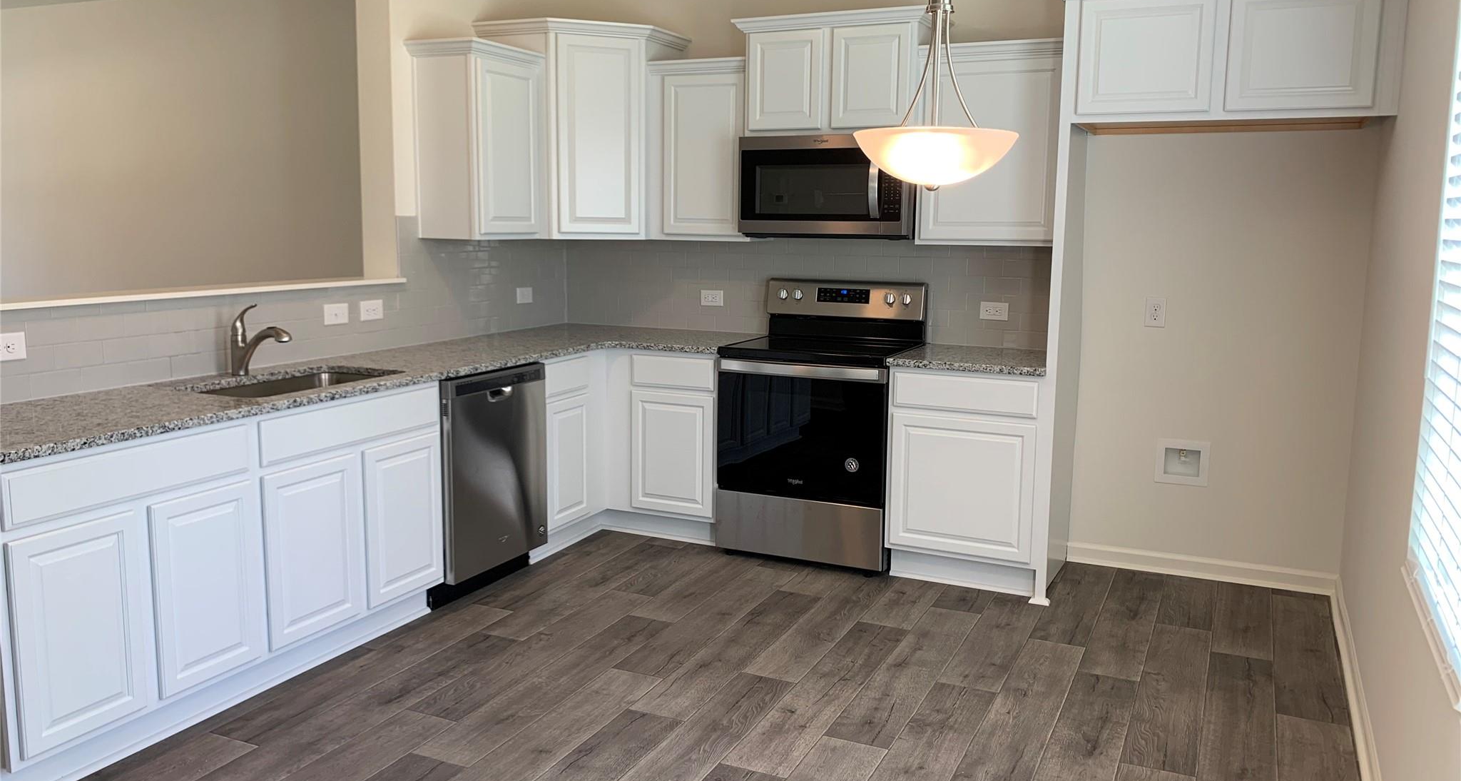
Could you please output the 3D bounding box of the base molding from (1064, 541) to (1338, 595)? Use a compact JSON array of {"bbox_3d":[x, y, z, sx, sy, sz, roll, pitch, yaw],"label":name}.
[{"bbox_3d":[1.934,0.732,4.540,1.038,0.086,0.022,5,10,25],"label":"base molding"}]

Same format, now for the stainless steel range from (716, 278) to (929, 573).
[{"bbox_3d":[0.407,0.125,4.885,0.757,1.192,0.645,5,10,24],"label":"stainless steel range"}]

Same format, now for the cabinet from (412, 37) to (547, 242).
[{"bbox_3d":[-1.042,-1.048,4.689,0.355,0.790,0.565,5,10,25],"label":"cabinet"}]

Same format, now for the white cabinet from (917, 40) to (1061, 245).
[{"bbox_3d":[1.104,-0.991,4.490,0.610,0.790,0.355,5,10,25],"label":"white cabinet"}]

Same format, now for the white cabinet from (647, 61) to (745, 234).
[{"bbox_3d":[-0.102,-1.091,5.044,0.528,0.790,0.355,5,10,25],"label":"white cabinet"}]

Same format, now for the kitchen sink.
[{"bbox_3d":[-1.469,0.071,3.687,0.420,0.205,0.680,5,10,24],"label":"kitchen sink"}]

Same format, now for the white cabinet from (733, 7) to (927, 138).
[{"bbox_3d":[0.477,-1.367,4.812,0.860,0.487,0.355,5,10,24],"label":"white cabinet"}]

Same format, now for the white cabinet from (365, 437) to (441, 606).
[{"bbox_3d":[-1.330,0.417,3.848,0.500,0.529,0.362,5,10,25],"label":"white cabinet"}]

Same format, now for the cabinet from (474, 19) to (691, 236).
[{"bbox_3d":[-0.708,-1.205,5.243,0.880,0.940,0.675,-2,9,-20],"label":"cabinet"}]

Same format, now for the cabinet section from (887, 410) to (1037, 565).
[{"bbox_3d":[1.026,0.348,4.598,0.566,0.543,0.524,5,10,25],"label":"cabinet section"}]

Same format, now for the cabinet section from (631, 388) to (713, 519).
[{"bbox_3d":[-0.150,0.252,5.143,0.408,0.543,0.524,5,10,25],"label":"cabinet section"}]

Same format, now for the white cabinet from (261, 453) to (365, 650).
[{"bbox_3d":[-1.504,0.471,3.479,0.500,0.529,0.360,5,10,25],"label":"white cabinet"}]

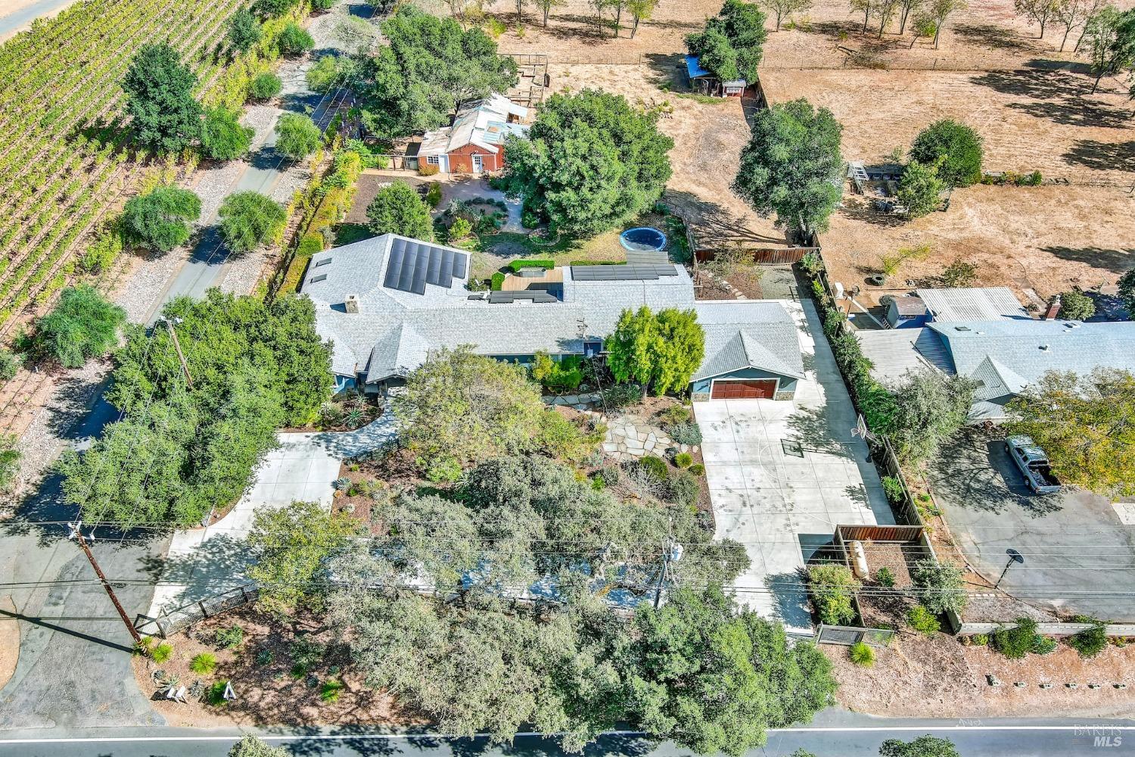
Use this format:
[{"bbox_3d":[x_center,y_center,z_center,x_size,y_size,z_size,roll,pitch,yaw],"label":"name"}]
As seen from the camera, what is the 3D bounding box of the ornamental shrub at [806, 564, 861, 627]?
[{"bbox_3d":[16.223,13.060,55.628,2.900,3.100,3.500,-1,42,-1],"label":"ornamental shrub"}]

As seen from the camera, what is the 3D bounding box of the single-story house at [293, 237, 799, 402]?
[{"bbox_3d":[-2.294,-5.402,75.956,40.700,4.800,17.390,-1,42,-1],"label":"single-story house"}]

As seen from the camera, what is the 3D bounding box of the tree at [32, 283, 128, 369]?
[{"bbox_3d":[-39.091,-4.204,73.491,6.660,6.300,6.660,-1,42,-1],"label":"tree"}]

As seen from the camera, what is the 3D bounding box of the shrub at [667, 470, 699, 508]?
[{"bbox_3d":[7.927,7.652,63.382,2.550,2.100,2.550,-1,42,-1],"label":"shrub"}]

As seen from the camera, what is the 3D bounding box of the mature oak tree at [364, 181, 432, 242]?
[{"bbox_3d":[-15.659,-15.584,84.819,6.200,5.600,6.200,-1,42,-1],"label":"mature oak tree"}]

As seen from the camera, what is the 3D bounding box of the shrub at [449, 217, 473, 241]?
[{"bbox_3d":[-10.088,-14.172,86.687,2.250,2.100,2.250,0,43,-3],"label":"shrub"}]

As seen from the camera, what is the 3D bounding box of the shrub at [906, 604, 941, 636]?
[{"bbox_3d":[21.727,14.766,55.875,1.980,1.500,1.980,-1,42,-1],"label":"shrub"}]

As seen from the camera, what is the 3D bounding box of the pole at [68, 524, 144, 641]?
[{"bbox_3d":[-25.228,11.635,50.544,1.300,11.300,0.800,-1,42,-1],"label":"pole"}]

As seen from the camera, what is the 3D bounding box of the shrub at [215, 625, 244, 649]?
[{"bbox_3d":[-20.081,15.267,54.238,1.600,1.050,1.400,-1,42,-1],"label":"shrub"}]

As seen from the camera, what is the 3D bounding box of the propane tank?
[{"bbox_3d":[19.286,11.964,60.438,0.850,1.100,2.850,5,43,3],"label":"propane tank"}]

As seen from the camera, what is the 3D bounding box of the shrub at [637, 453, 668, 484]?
[{"bbox_3d":[6.027,6.434,65.081,2.360,1.650,2.360,-1,42,-1],"label":"shrub"}]

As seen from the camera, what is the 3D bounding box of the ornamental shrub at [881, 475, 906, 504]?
[{"bbox_3d":[22.333,7.707,62.743,1.500,1.550,1.850,-1,42,-1],"label":"ornamental shrub"}]

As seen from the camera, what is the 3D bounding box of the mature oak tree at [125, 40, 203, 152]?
[{"bbox_3d":[-41.632,-28.719,94.251,7.100,11.500,7.100,0,43,-3],"label":"mature oak tree"}]

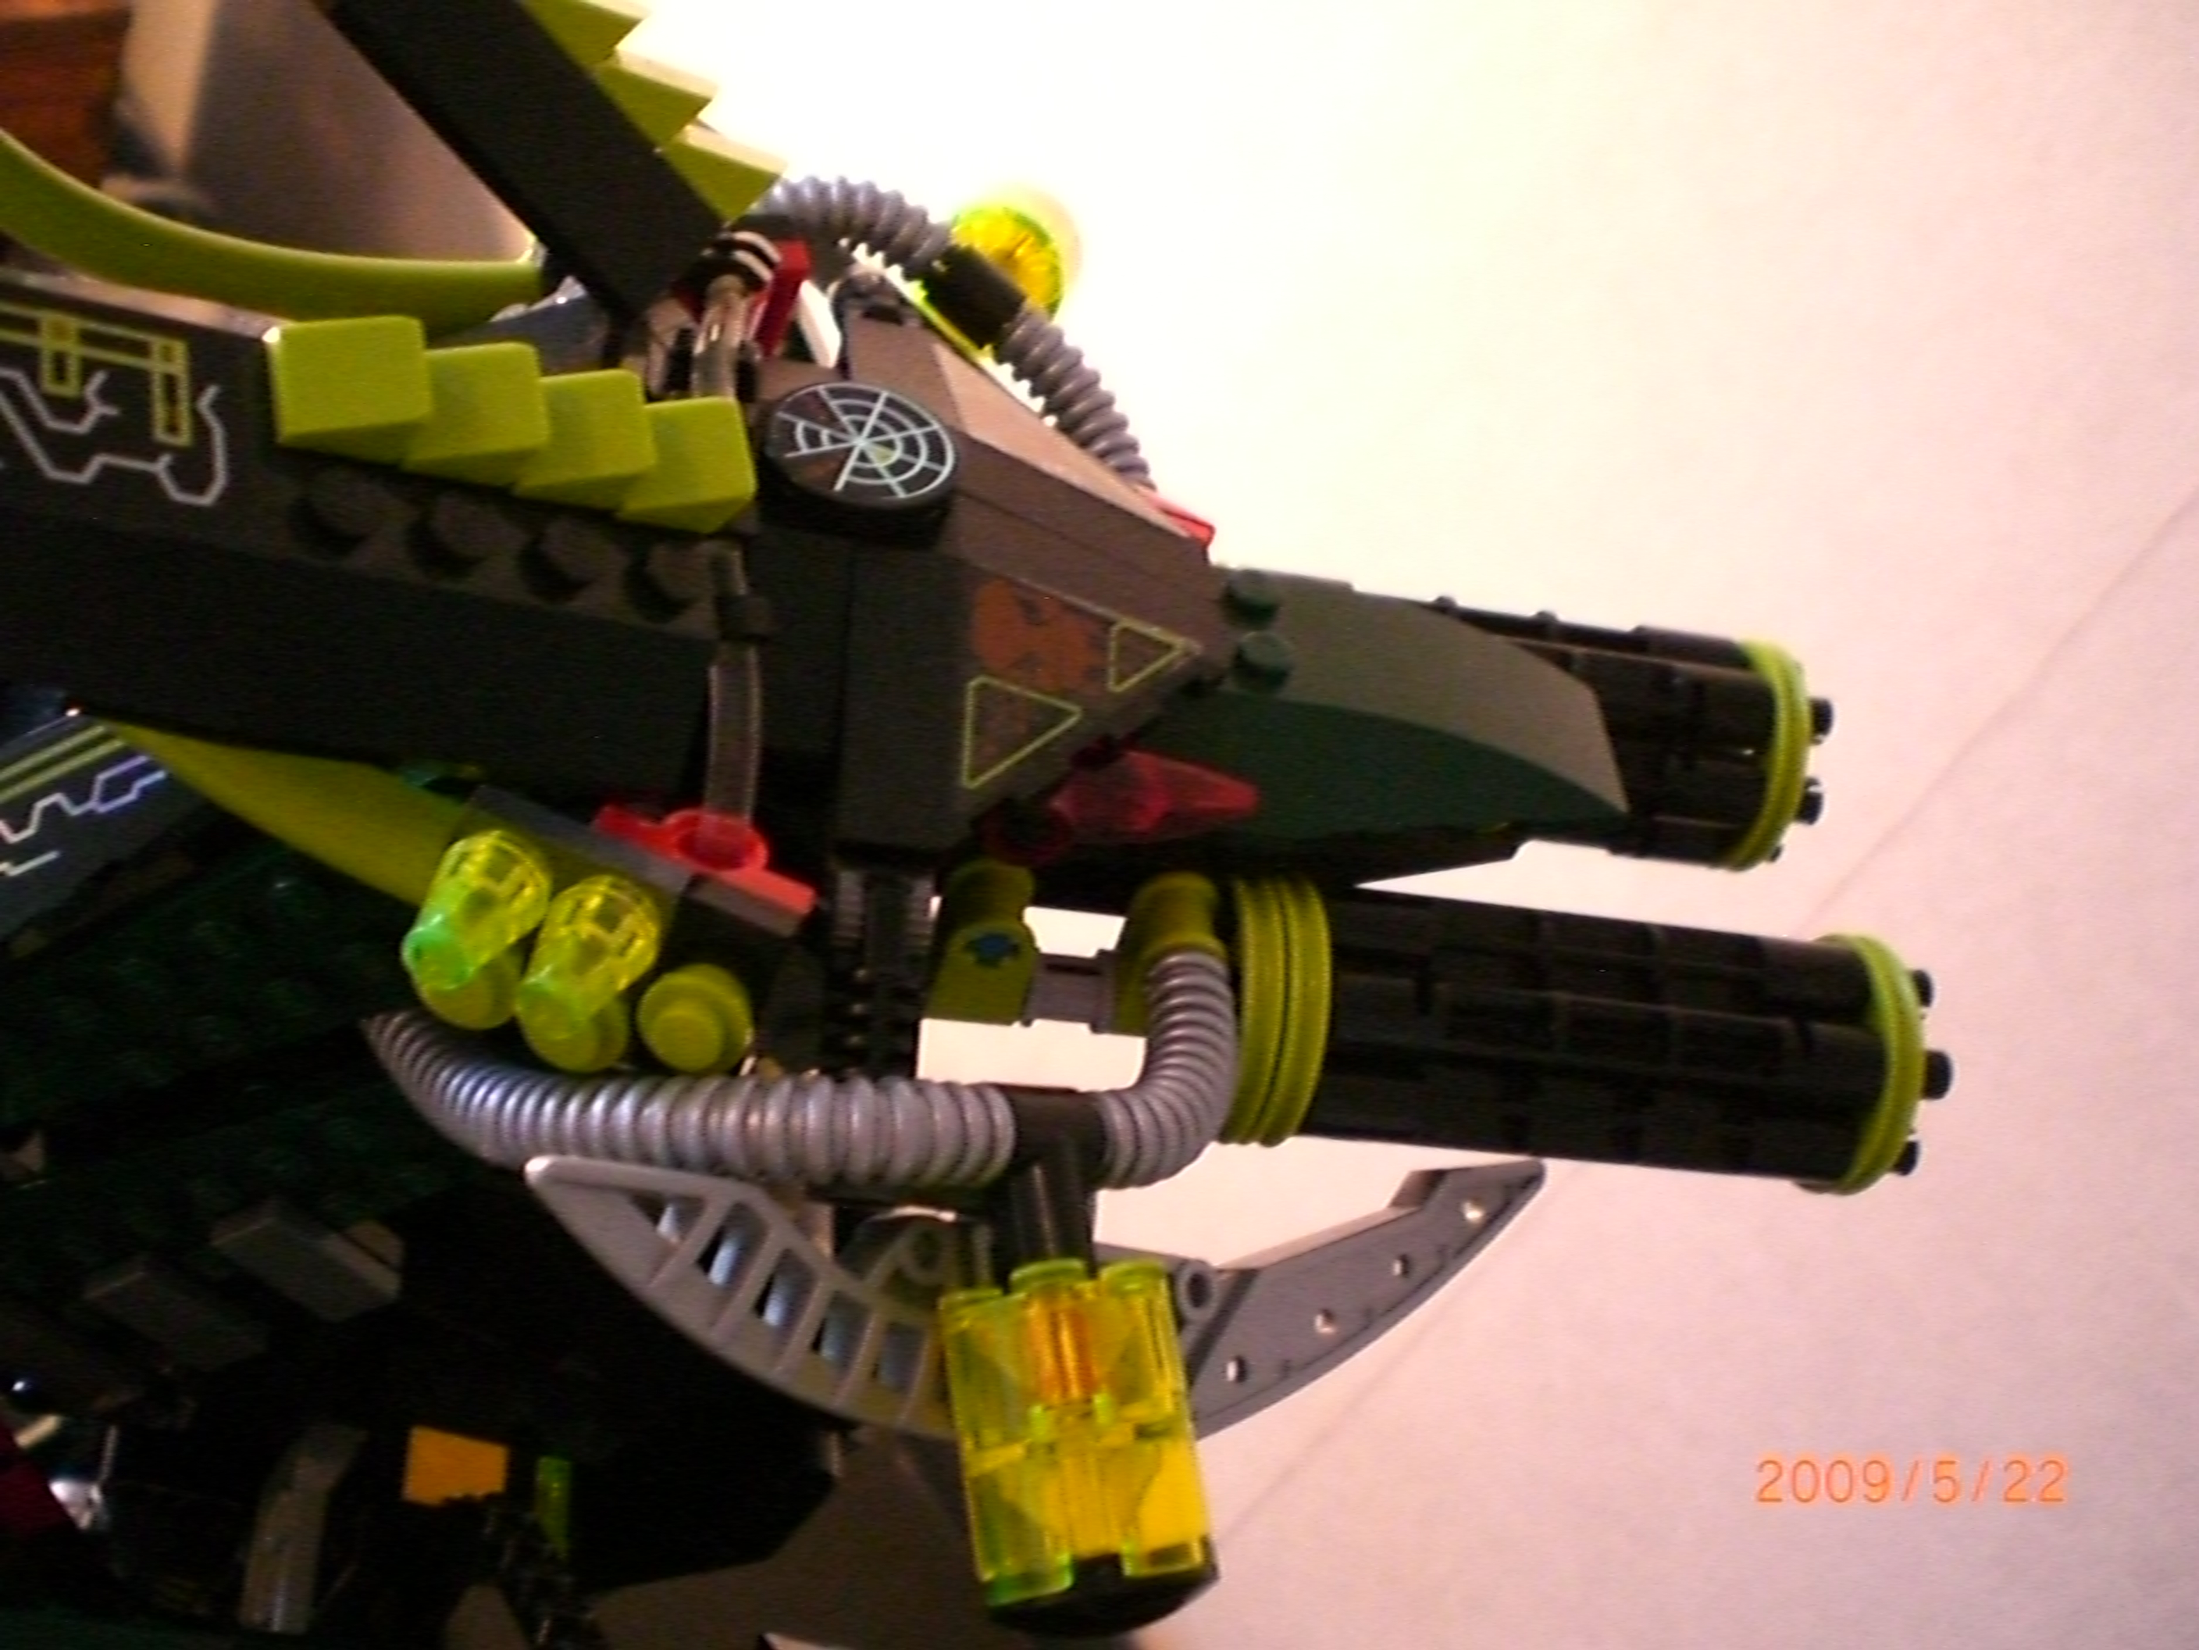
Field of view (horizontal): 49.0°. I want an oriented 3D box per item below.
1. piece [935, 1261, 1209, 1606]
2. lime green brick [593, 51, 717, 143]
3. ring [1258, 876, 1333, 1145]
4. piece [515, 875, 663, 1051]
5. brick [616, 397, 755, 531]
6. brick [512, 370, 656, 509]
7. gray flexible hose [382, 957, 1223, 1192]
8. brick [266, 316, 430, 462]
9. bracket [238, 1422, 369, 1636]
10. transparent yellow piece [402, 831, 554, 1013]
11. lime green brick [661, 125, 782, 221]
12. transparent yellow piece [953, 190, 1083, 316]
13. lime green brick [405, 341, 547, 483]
[{"bbox_3d":[-0.002,0.043,0.171,0.016,0.016,0.021,-12,75,10],"label":"piece"},{"bbox_3d":[-0.036,-0.061,0.198,0.008,0.006,0.008,47,12,-19],"label":"lime green brick"},{"bbox_3d":[0.015,0.017,0.216,0.003,0.024,0.024,7,48,-14],"label":"ring"},{"bbox_3d":[-0.035,0.010,0.161,0.008,0.008,0.011,0,24,9],"label":"piece"},{"bbox_3d":[-0.030,-0.026,0.170,0.008,0.006,0.008,8,59,-40],"label":"brick"},{"bbox_3d":[-0.036,-0.027,0.167,0.008,0.006,0.008,8,58,-39],"label":"brick"},{"bbox_3d":[-0.025,0.019,0.182,0.074,0.015,0.041,1,16,0],"label":"gray flexible hose"},{"bbox_3d":[-0.048,-0.029,0.155,0.008,0.006,0.008,8,59,-40],"label":"brick"},{"bbox_3d":[-0.076,0.067,0.230,0.007,0.007,0.021,2,42,-5],"label":"bracket"},{"bbox_3d":[-0.043,0.007,0.166,0.008,0.008,0.011,24,30,-2],"label":"transparent yellow piece"},{"bbox_3d":[-0.031,-0.056,0.201,0.008,0.006,0.008,47,12,-19],"label":"lime green brick"},{"bbox_3d":[-0.011,-0.065,0.283,0.016,0.016,0.019,0,13,4],"label":"transparent yellow piece"},{"bbox_3d":[-0.042,-0.028,0.162,0.008,0.006,0.008,8,58,-39],"label":"lime green brick"}]

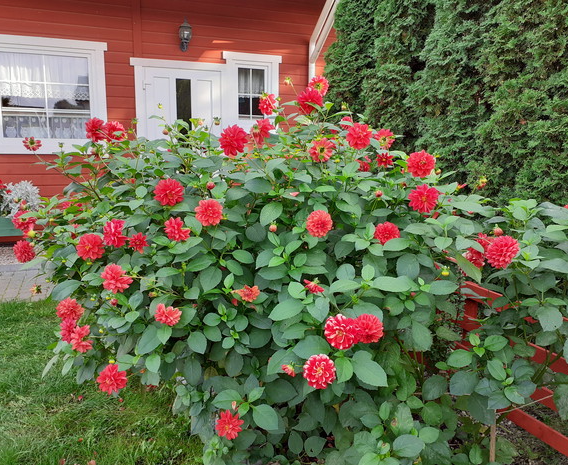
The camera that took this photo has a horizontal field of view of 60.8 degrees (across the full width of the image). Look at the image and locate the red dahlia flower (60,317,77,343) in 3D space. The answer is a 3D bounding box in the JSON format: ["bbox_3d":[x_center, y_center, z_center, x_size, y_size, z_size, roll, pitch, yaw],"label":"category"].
[{"bbox_3d":[-0.776,0.355,1.750,0.083,0.086,0.050,7,-5,38],"label":"red dahlia flower"}]

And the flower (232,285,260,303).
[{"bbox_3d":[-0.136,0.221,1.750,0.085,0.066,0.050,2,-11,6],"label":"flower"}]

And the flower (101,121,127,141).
[{"bbox_3d":[-0.751,-0.451,2.150,0.108,0.100,0.060,3,1,17],"label":"flower"}]

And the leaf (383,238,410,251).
[{"bbox_3d":[0.389,0.041,1.670,0.095,0.052,0.020,0,-30,0],"label":"leaf"}]

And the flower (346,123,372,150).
[{"bbox_3d":[0.275,-0.349,1.760,0.095,0.096,0.056,0,-17,-6],"label":"flower"}]

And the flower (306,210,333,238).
[{"bbox_3d":[0.123,-0.029,1.670,0.090,0.093,0.062,1,1,1],"label":"flower"}]

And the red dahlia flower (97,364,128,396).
[{"bbox_3d":[-0.589,0.505,1.660,0.100,0.097,0.055,1,9,3],"label":"red dahlia flower"}]

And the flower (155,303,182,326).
[{"bbox_3d":[-0.402,0.288,1.690,0.096,0.085,0.060,1,21,3],"label":"flower"}]

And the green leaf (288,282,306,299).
[{"bbox_3d":[0.042,0.190,1.570,0.062,0.018,0.070,-29,58,-20],"label":"green leaf"}]

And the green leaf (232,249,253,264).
[{"bbox_3d":[-0.146,0.084,1.700,0.088,0.020,0.050,23,48,18],"label":"green leaf"}]

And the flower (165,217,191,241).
[{"bbox_3d":[-0.390,-0.015,1.770,0.095,0.088,0.065,6,11,28],"label":"flower"}]

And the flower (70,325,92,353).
[{"bbox_3d":[-0.669,0.350,1.598,0.059,0.091,0.086,-8,12,-41],"label":"flower"}]

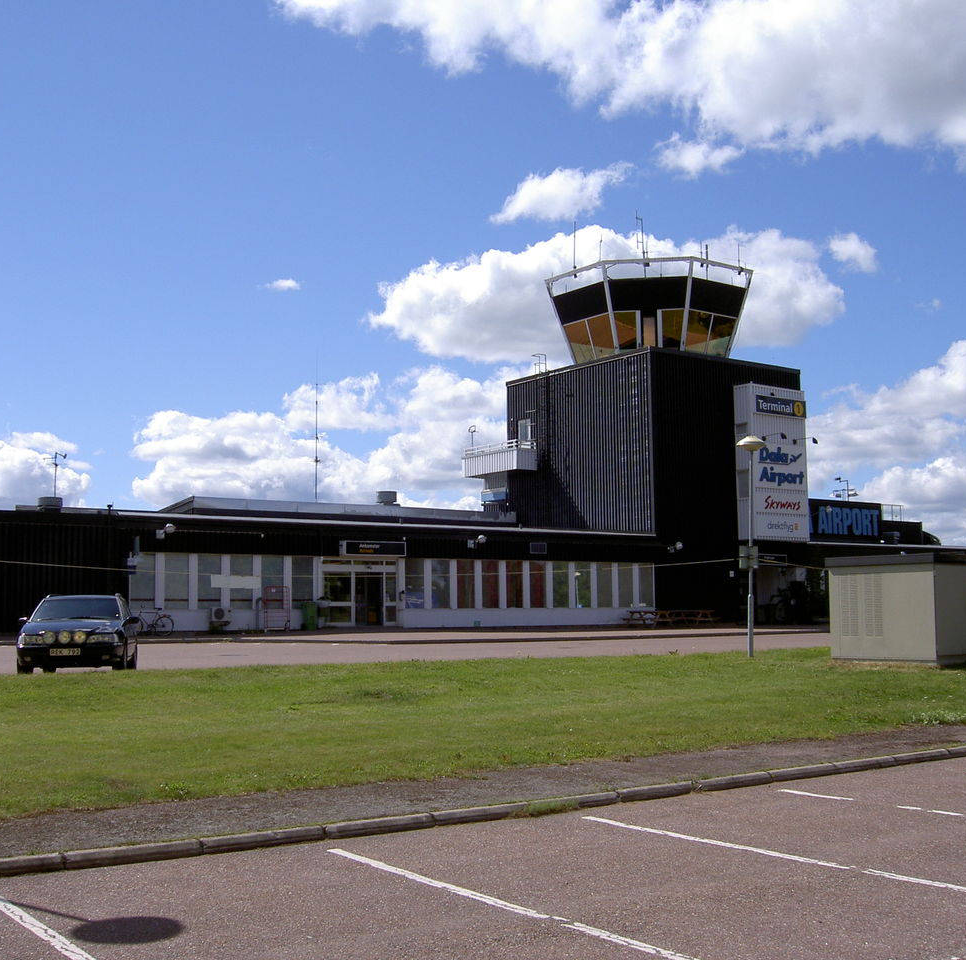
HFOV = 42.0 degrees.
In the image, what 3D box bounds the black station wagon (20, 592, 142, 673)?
[{"bbox_3d":[-7.301,2.819,23.069,1.770,1.450,4.720,1,-6,-12],"label":"black station wagon"}]

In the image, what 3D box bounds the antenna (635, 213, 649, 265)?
[{"bbox_3d":[8.726,-13.147,68.776,0.600,3.004,0.400,4,-8,-37],"label":"antenna"}]

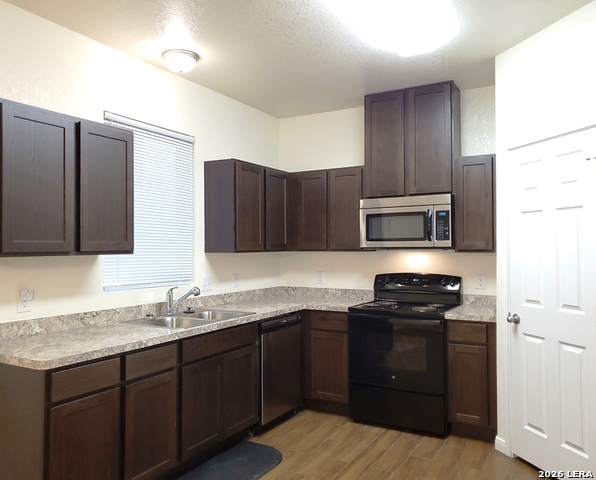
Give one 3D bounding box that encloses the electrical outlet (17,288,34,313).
[{"bbox_3d":[-1.498,0.339,2.658,0.025,0.122,0.078,-1,-1,30],"label":"electrical outlet"}]

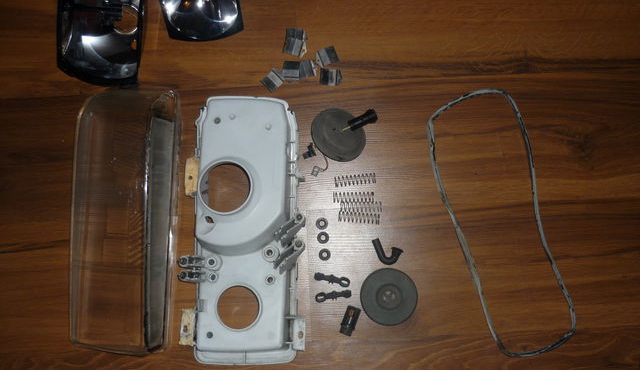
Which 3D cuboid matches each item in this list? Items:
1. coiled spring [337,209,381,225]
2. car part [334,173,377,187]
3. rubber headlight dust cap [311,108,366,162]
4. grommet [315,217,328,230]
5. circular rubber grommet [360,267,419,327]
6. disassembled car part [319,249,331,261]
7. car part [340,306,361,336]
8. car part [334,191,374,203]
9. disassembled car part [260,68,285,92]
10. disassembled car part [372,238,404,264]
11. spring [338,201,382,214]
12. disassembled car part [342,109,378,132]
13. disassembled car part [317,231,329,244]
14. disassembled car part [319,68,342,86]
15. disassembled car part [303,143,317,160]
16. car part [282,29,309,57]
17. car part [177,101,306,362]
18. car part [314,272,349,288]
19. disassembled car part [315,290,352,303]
[{"bbox_3d":[0.061,0.052,0.943,0.064,0.015,0.015,3,87,1],"label":"coiled spring"},{"bbox_3d":[0.055,-0.007,0.947,0.064,0.015,0.015,-5,87,1],"label":"car part"},{"bbox_3d":[0.027,-0.073,0.915,0.087,0.020,0.087,8,67,-19],"label":"rubber headlight dust cap"},{"bbox_3d":[0.004,0.061,0.949,0.019,0.006,0.019,0,87,1],"label":"grommet"},{"bbox_3d":[0.103,0.166,0.905,0.085,0.020,0.085,0,86,2],"label":"circular rubber grommet"},{"bbox_3d":[0.008,0.106,0.920,0.018,0.005,0.018,0,86,2],"label":"disassembled car part"},{"bbox_3d":[0.047,0.209,0.933,0.020,0.019,0.043,21,87,2],"label":"car part"},{"bbox_3d":[0.051,0.019,0.919,0.062,0.016,0.016,-1,86,2],"label":"car part"},{"bbox_3d":[-0.073,-0.161,0.938,0.031,0.011,0.026,-44,86,-2],"label":"disassembled car part"},{"bbox_3d":[0.102,0.100,0.912,0.038,0.015,0.045,-21,86,0],"label":"disassembled car part"},{"bbox_3d":[0.062,0.033,0.918,0.062,0.016,0.016,1,86,2],"label":"spring"},{"bbox_3d":[0.060,-0.095,0.917,0.057,0.021,0.022,-27,86,0],"label":"disassembled car part"},{"bbox_3d":[0.005,0.083,0.947,0.019,0.006,0.019,0,87,1],"label":"disassembled car part"},{"bbox_3d":[0.018,-0.169,0.958,0.035,0.012,0.027,2,87,1],"label":"disassembled car part"},{"bbox_3d":[-0.017,-0.051,0.929,0.019,0.010,0.021,-16,86,1],"label":"disassembled car part"},{"bbox_3d":[-0.038,-0.224,0.961,0.034,0.014,0.044,5,87,1],"label":"car part"},{"bbox_3d":[-0.115,0.067,0.904,0.186,0.100,0.412,0,87,1],"label":"car part"},{"bbox_3d":[0.020,0.146,0.942,0.057,0.010,0.016,9,87,2],"label":"car part"},{"bbox_3d":[0.022,0.172,0.940,0.056,0.010,0.016,-8,87,1],"label":"disassembled car part"}]

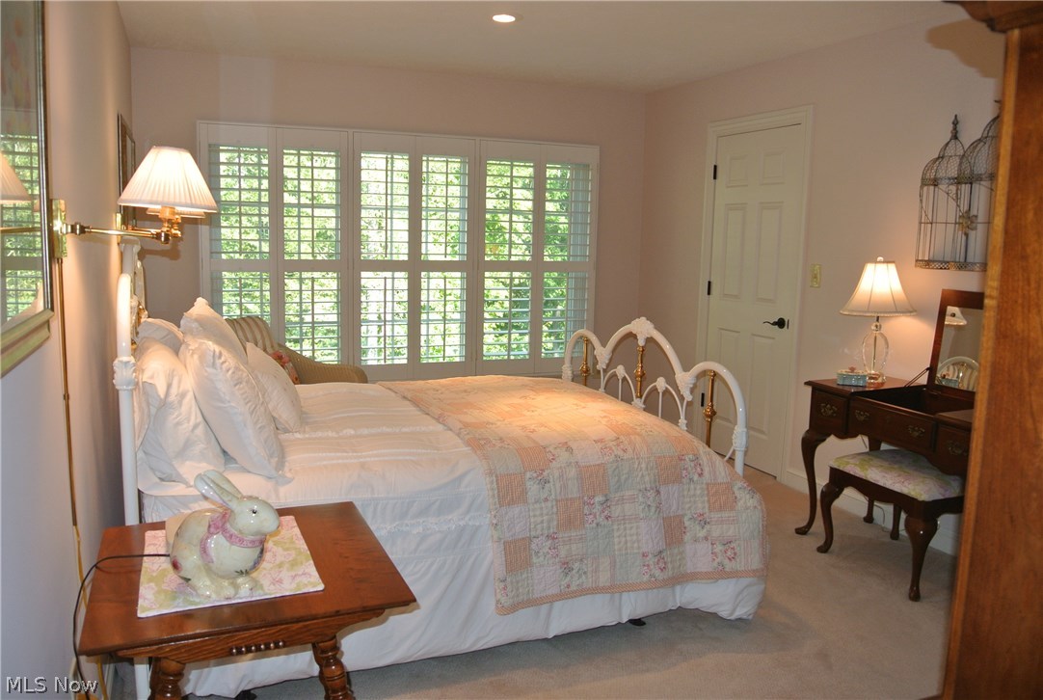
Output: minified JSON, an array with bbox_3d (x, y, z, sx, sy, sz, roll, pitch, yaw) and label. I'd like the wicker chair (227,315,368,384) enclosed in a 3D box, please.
[{"bbox_3d":[-1.314,0.296,4.361,0.780,0.880,0.740,3,9,14],"label":"wicker chair"}]

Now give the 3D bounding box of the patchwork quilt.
[{"bbox_3d":[0.072,0.473,3.484,1.130,0.570,1.720,-3,10,-23],"label":"patchwork quilt"}]

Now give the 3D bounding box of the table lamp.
[{"bbox_3d":[1.615,-0.131,3.531,0.340,0.575,0.340,-3,10,-23],"label":"table lamp"}]

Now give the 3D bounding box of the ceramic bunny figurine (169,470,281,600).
[{"bbox_3d":[-0.639,0.382,1.697,0.230,0.240,0.165,2,9,4],"label":"ceramic bunny figurine"}]

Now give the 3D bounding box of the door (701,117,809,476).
[{"bbox_3d":[1.390,-0.303,4.784,0.060,2.050,0.760,-3,10,-23],"label":"door"}]

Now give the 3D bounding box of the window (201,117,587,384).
[{"bbox_3d":[-0.680,-0.577,5.214,2.645,1.650,0.100,-3,10,-23],"label":"window"}]

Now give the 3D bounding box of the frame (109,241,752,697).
[{"bbox_3d":[-0.413,0.236,3.284,2.220,1.360,1.580,-3,10,-23],"label":"frame"}]

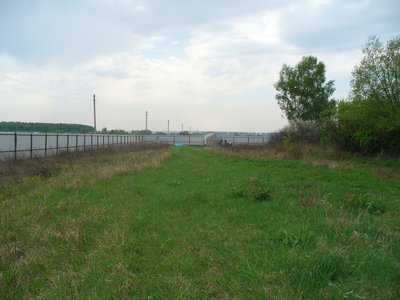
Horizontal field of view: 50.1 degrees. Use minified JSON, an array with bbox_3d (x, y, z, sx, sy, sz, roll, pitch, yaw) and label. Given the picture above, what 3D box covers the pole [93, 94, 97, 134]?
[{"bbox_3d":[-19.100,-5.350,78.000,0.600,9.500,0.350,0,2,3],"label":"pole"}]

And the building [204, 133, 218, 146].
[{"bbox_3d":[2.250,-1.980,82.000,2.100,2.700,2.600,-1,2,-23],"label":"building"}]

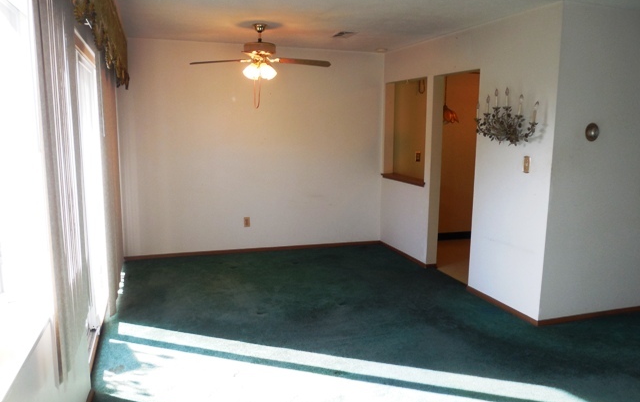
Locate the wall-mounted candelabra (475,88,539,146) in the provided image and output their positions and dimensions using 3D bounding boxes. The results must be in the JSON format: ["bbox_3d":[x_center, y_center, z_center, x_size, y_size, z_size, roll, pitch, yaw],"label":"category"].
[{"bbox_3d":[1.497,-0.677,3.860,0.230,0.450,0.700,-2,9,-19],"label":"wall-mounted candelabra"}]

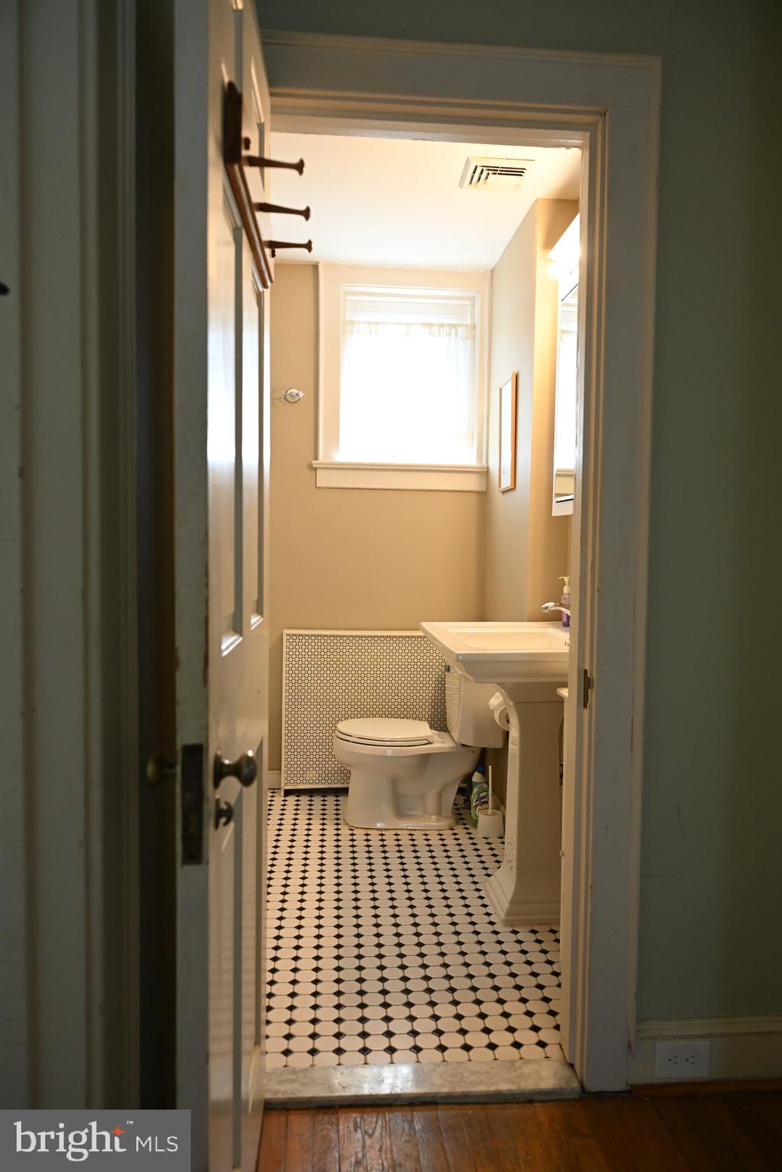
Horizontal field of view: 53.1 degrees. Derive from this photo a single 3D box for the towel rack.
[{"bbox_3d":[-0.166,-0.571,1.172,0.097,0.096,0.478,0,3,-4],"label":"towel rack"}]

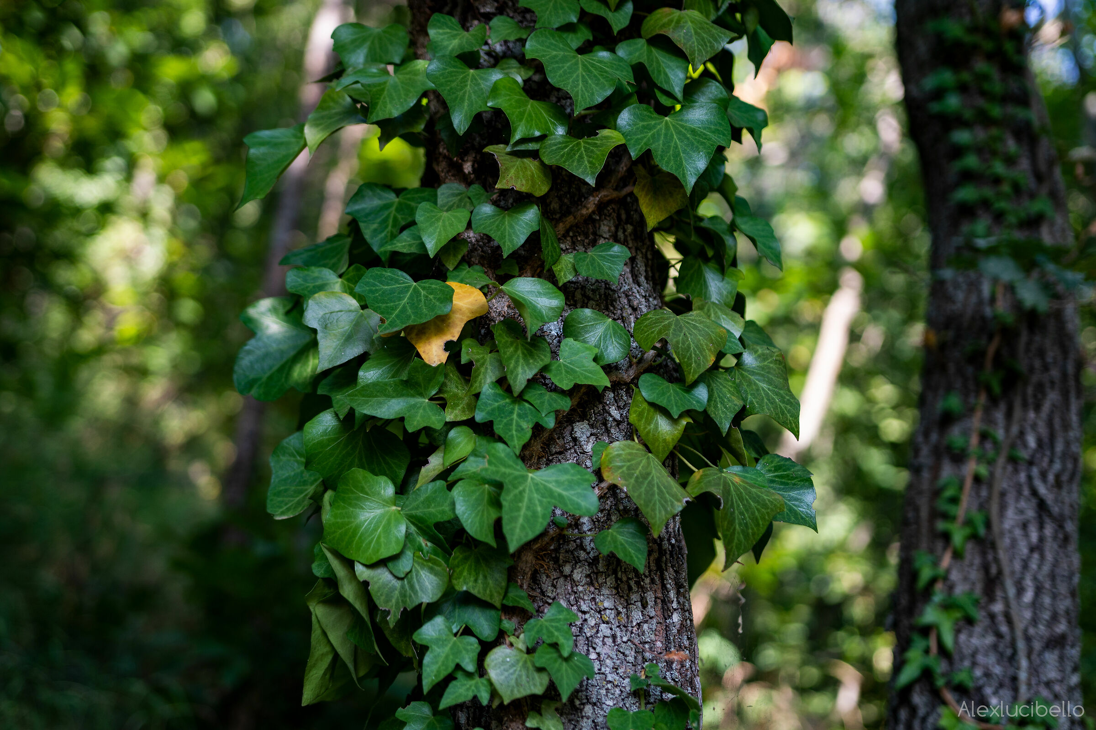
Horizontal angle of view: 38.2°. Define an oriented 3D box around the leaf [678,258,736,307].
[{"bbox_3d":[0.112,-0.058,1.110,0.044,0.038,0.022,0,-18,-9],"label":"leaf"}]

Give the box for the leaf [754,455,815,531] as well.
[{"bbox_3d":[0.161,0.088,1.100,0.052,0.055,0.022,-9,-15,-21],"label":"leaf"}]

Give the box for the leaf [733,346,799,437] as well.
[{"bbox_3d":[0.172,0.020,1.240,0.060,0.081,0.021,-37,1,-21],"label":"leaf"}]

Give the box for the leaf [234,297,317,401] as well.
[{"bbox_3d":[-0.223,-0.013,1.310,0.065,0.085,0.022,0,-14,24],"label":"leaf"}]

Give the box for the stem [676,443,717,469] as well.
[{"bbox_3d":[0.113,0.068,1.200,0.038,0.004,0.004,33,-18,16],"label":"stem"}]

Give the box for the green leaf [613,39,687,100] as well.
[{"bbox_3d":[0.076,-0.217,1.160,0.045,0.053,0.018,-16,-23,-22],"label":"green leaf"}]

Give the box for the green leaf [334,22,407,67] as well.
[{"bbox_3d":[-0.144,-0.255,1.275,0.062,0.048,0.020,3,-23,11],"label":"green leaf"}]

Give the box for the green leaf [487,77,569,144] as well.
[{"bbox_3d":[-0.015,-0.185,1.150,0.057,0.043,0.018,19,-28,11],"label":"green leaf"}]

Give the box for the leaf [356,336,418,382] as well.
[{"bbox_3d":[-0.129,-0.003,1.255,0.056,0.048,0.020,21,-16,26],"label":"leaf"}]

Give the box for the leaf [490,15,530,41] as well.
[{"bbox_3d":[-0.029,-0.259,1.220,0.032,0.022,0.010,0,-21,6],"label":"leaf"}]

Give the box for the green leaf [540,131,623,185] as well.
[{"bbox_3d":[0.025,-0.151,1.150,0.061,0.042,0.018,-6,-38,1],"label":"green leaf"}]

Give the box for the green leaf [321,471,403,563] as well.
[{"bbox_3d":[-0.136,0.112,1.170,0.055,0.068,0.018,0,-14,18],"label":"green leaf"}]

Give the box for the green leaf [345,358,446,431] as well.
[{"bbox_3d":[-0.111,0.021,1.160,0.073,0.058,0.020,2,-30,11],"label":"green leaf"}]

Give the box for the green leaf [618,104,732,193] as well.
[{"bbox_3d":[0.083,-0.143,1.040,0.075,0.060,0.024,0,-24,-6],"label":"green leaf"}]

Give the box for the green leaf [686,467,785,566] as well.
[{"bbox_3d":[0.138,0.111,1.160,0.068,0.070,0.024,-1,-22,-5],"label":"green leaf"}]

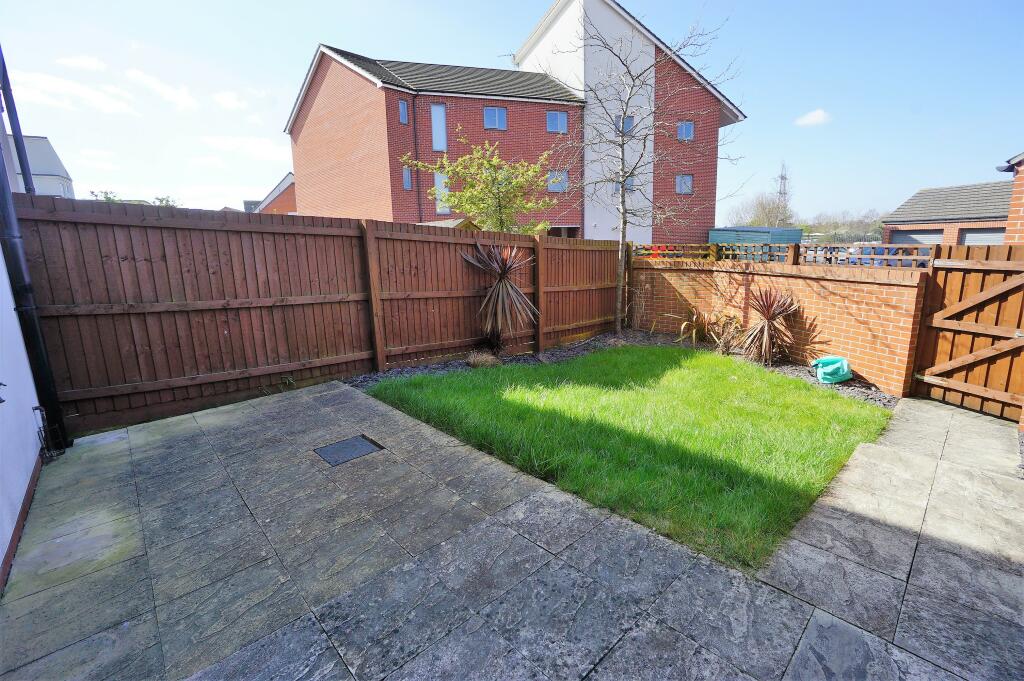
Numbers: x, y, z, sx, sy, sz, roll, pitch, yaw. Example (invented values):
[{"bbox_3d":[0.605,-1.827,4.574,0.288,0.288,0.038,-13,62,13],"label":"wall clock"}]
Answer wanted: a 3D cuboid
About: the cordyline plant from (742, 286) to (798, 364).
[{"bbox_3d":[3.655,-0.200,6.030,0.740,1.080,0.740,5,13,31],"label":"cordyline plant"}]

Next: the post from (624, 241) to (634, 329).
[{"bbox_3d":[2.357,-1.110,8.530,0.105,1.750,0.105,9,16,44],"label":"post"}]

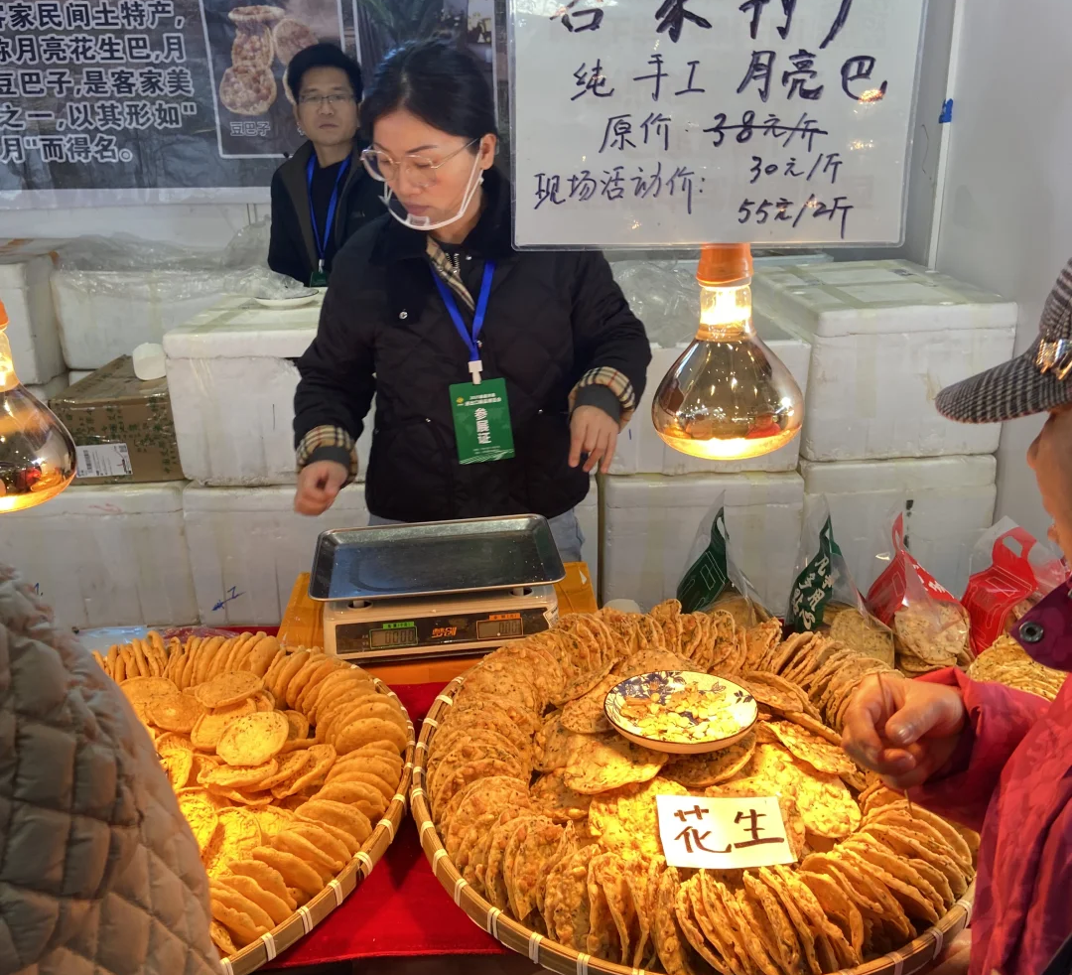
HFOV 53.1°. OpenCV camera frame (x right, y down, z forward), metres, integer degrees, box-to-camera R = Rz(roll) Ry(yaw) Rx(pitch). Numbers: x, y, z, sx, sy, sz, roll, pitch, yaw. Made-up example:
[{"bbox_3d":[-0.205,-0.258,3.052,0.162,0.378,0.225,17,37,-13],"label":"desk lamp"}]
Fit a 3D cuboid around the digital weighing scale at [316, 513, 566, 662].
[{"bbox_3d":[-0.142,0.136,1.522,0.335,0.108,0.250,-4,20,-9],"label":"digital weighing scale"}]

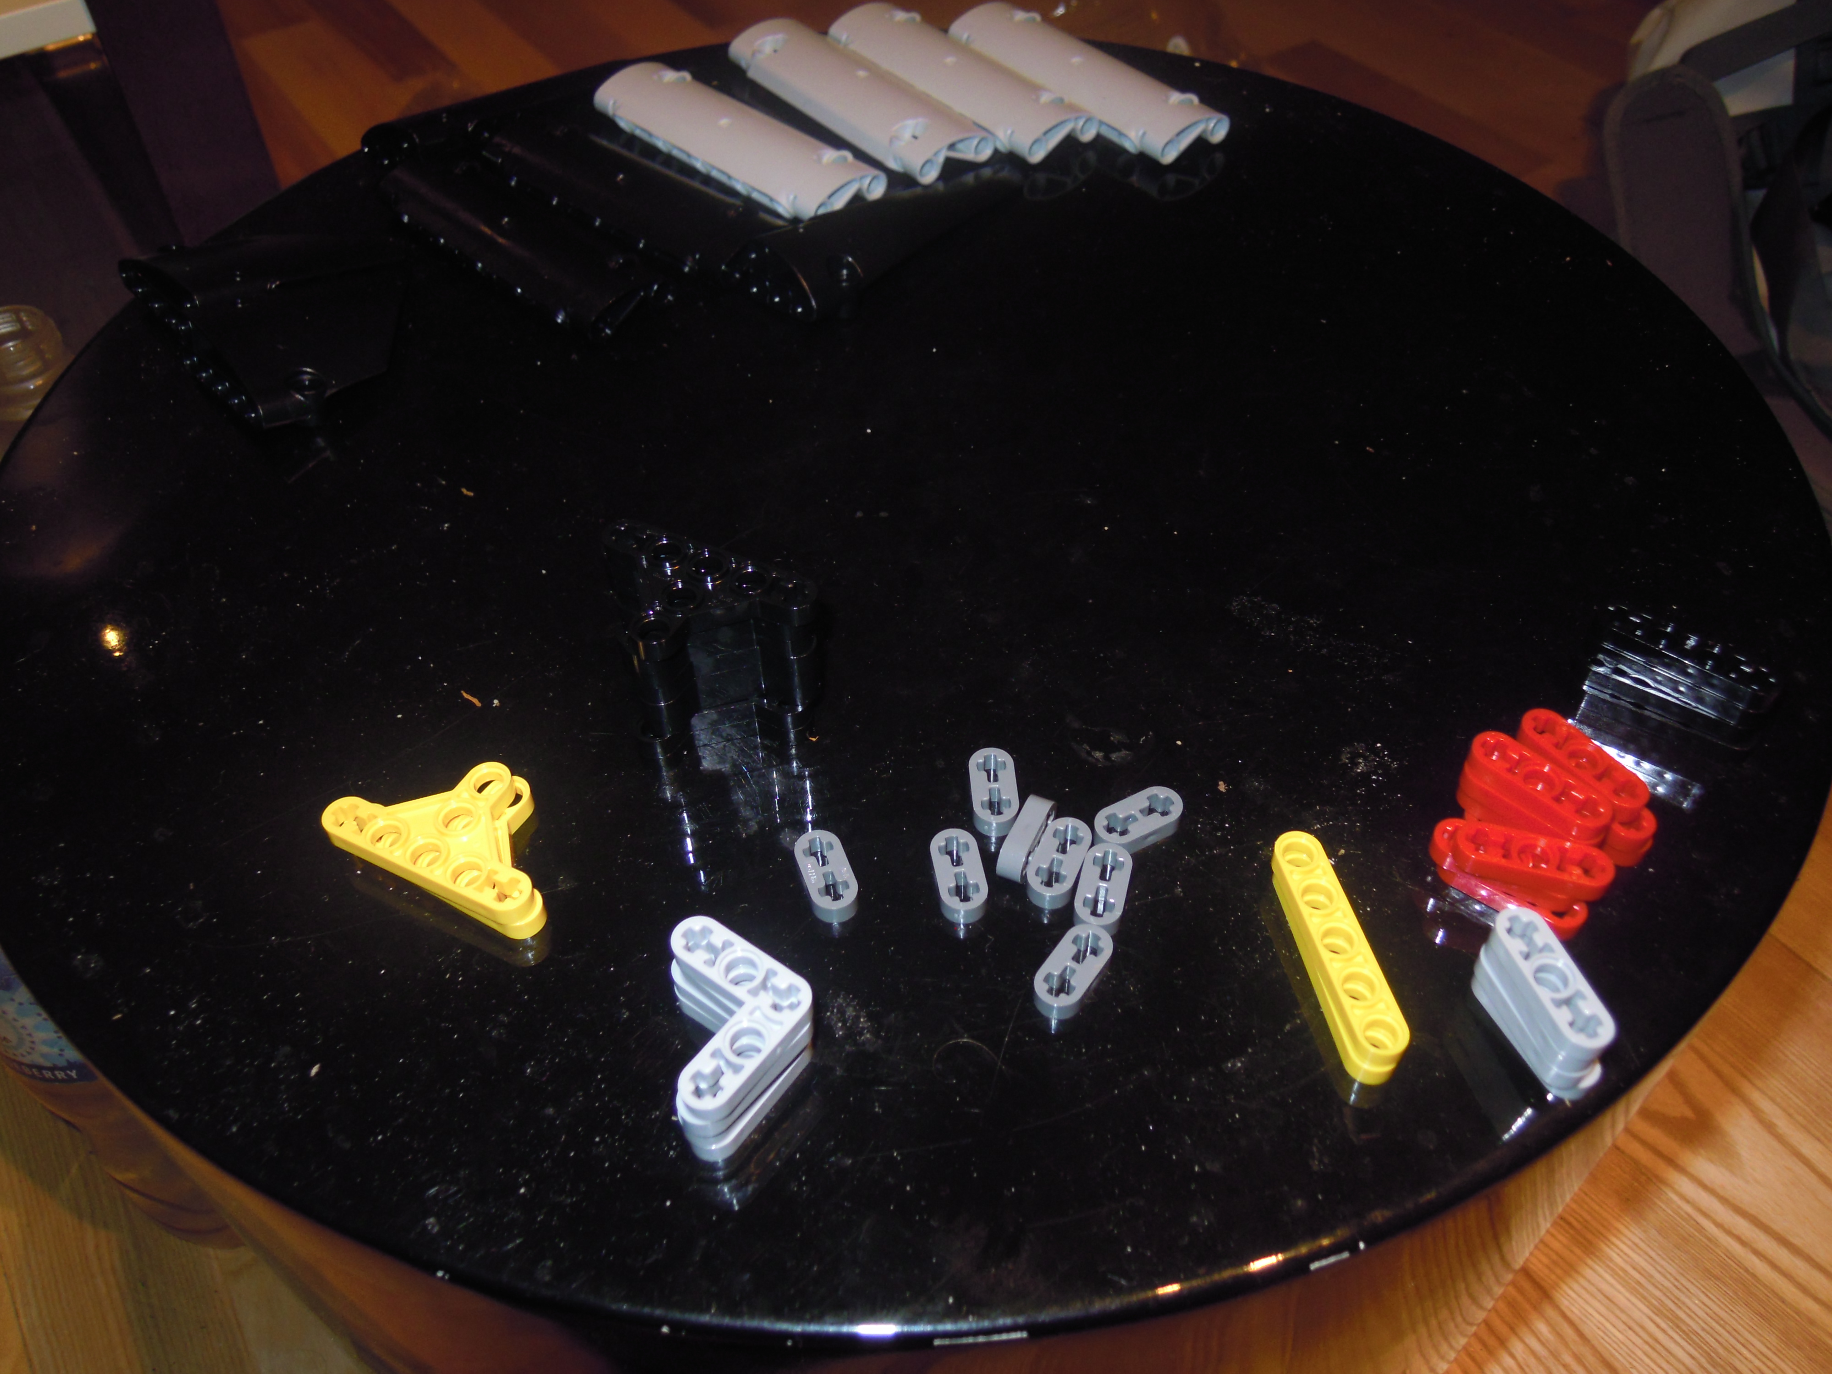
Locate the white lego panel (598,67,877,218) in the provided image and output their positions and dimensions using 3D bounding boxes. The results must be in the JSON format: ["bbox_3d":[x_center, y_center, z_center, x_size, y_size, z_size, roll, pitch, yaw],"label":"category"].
[{"bbox_3d":[-0.048,-0.146,0.394,0.088,0.010,0.025,36,58,29],"label":"white lego panel"}]

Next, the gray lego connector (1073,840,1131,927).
[{"bbox_3d":[0.030,0.032,0.235,0.008,0.004,0.016,11,49,11],"label":"gray lego connector"}]

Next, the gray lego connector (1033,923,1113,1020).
[{"bbox_3d":[0.024,0.043,0.226,0.008,0.004,0.016,29,54,23],"label":"gray lego connector"}]

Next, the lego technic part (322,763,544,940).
[{"bbox_3d":[-0.073,0.023,0.243,0.042,0.008,0.025,20,51,19],"label":"lego technic part"}]

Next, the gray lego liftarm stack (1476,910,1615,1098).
[{"bbox_3d":[0.091,0.046,0.216,0.009,0.016,0.024,-15,50,-13],"label":"gray lego liftarm stack"}]

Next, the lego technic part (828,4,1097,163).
[{"bbox_3d":[0.011,-0.171,0.416,0.024,0.009,0.088,-32,55,-25],"label":"lego technic part"}]

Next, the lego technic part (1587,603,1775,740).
[{"bbox_3d":[0.133,-0.002,0.260,0.032,0.016,0.009,29,54,23],"label":"lego technic part"}]

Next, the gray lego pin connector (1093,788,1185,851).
[{"bbox_3d":[0.037,0.022,0.244,0.016,0.004,0.008,-23,51,-18],"label":"gray lego pin connector"}]

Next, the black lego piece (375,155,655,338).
[{"bbox_3d":[-0.097,-0.109,0.359,0.088,0.009,0.024,34,56,27],"label":"black lego piece"}]

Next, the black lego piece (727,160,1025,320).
[{"bbox_3d":[-0.007,-0.121,0.366,0.029,0.016,0.086,32,55,25],"label":"black lego piece"}]

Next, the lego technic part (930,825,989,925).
[{"bbox_3d":[0.007,0.030,0.238,0.008,0.004,0.016,-8,48,-6],"label":"lego technic part"}]

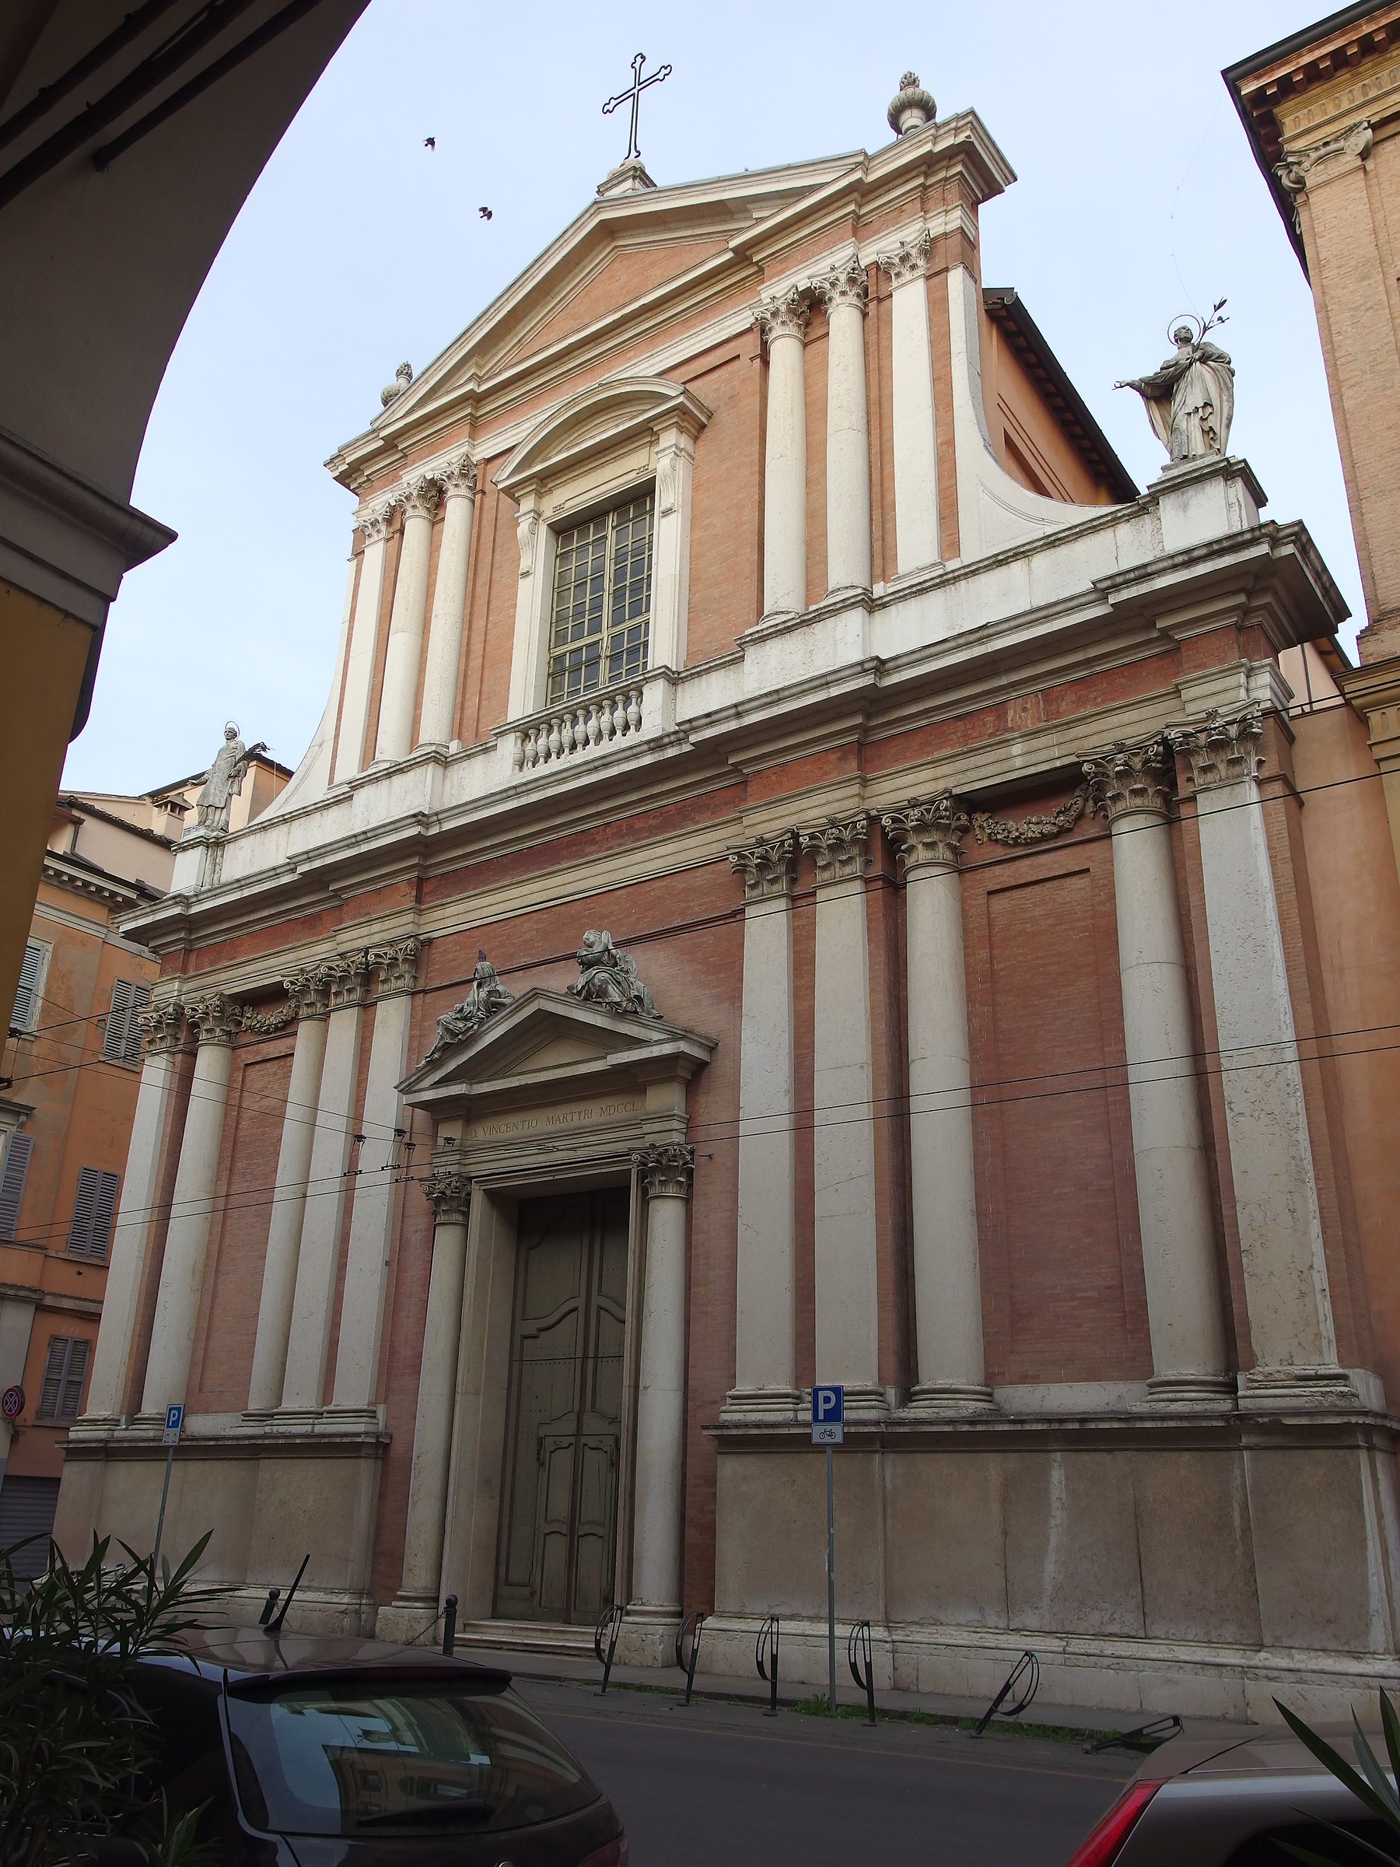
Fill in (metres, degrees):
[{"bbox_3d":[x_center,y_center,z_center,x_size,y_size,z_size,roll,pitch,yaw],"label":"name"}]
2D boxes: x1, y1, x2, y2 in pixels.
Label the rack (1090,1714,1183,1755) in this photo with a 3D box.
[{"bbox_3d":[3.714,6.781,12.731,0.900,0.180,0.330,-23,9,5],"label":"rack"}]

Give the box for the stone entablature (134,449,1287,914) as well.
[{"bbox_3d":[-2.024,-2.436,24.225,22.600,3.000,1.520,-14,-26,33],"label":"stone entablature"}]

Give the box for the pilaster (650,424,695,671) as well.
[{"bbox_3d":[-0.532,-6.759,26.311,0.590,4.820,0.420,-14,-26,34],"label":"pilaster"}]

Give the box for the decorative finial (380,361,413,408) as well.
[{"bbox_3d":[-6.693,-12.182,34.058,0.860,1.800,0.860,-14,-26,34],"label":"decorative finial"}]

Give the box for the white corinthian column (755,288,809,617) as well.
[{"bbox_3d":[1.355,-7.523,24.279,0.860,6.450,0.800,1,-22,0],"label":"white corinthian column"}]

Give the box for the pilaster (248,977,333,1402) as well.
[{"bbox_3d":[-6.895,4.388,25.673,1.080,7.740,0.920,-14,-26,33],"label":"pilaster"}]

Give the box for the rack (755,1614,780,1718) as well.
[{"bbox_3d":[0.706,7.768,16.023,0.147,0.956,0.364,-14,-26,33],"label":"rack"}]

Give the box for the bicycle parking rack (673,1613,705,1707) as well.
[{"bbox_3d":[-0.118,7.495,15.614,0.220,0.880,0.420,-14,-26,33],"label":"bicycle parking rack"}]

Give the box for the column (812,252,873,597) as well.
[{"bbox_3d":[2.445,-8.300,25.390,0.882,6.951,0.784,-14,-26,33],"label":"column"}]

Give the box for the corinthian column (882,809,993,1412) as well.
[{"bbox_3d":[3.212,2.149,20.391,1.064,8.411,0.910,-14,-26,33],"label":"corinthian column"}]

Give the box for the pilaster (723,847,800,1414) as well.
[{"bbox_3d":[0.934,2.534,21.516,1.120,8.393,0.406,-14,-26,33],"label":"pilaster"}]

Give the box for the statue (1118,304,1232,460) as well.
[{"bbox_3d":[6.929,-7.870,21.911,1.435,2.709,0.840,-14,-26,33],"label":"statue"}]

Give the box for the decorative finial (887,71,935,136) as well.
[{"bbox_3d":[3.853,-15.061,27.501,0.875,1.771,0.875,1,-22,0],"label":"decorative finial"}]

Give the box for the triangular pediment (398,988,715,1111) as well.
[{"bbox_3d":[-2.409,1.732,24.026,6.160,1.610,0.770,-14,-26,34],"label":"triangular pediment"}]

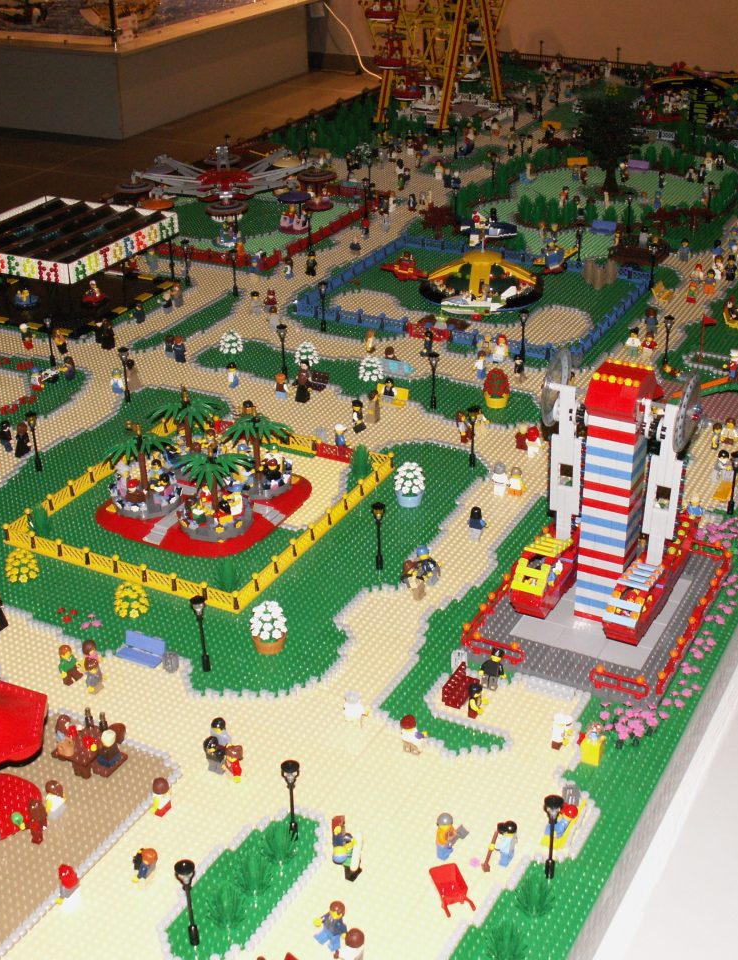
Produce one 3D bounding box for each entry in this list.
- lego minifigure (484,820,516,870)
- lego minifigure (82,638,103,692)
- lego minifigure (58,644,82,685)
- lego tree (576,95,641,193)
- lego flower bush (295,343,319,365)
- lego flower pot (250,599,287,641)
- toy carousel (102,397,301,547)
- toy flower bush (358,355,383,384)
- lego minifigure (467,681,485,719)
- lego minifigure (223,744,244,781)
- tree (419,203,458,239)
[{"bbox_3d":[0.108,0.300,1.063,0.028,0.043,0.025,13,32,25],"label":"lego minifigure"},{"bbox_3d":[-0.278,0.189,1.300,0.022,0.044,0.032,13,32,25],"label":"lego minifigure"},{"bbox_3d":[-0.298,0.185,1.292,0.018,0.042,0.024,13,32,25],"label":"lego minifigure"},{"bbox_3d":[0.511,-0.707,2.742,0.140,0.190,0.140,13,31,25],"label":"lego tree"},{"bbox_3d":[-0.094,-0.192,1.979,0.036,0.033,0.036,-1,29,1],"label":"lego flower bush"},{"bbox_3d":[-0.102,0.148,1.306,0.038,0.054,0.038,0,28,0],"label":"lego flower pot"},{"bbox_3d":[-0.206,-0.022,1.582,0.205,0.095,0.205,-1,28,0],"label":"toy carousel"},{"bbox_3d":[0.003,-0.171,1.950,0.038,0.036,0.038,-1,29,1],"label":"toy flower bush"},{"bbox_3d":[0.101,0.207,1.215,0.018,0.036,0.024,13,31,25],"label":"lego minifigure"},{"bbox_3d":[-0.122,0.254,1.164,0.023,0.036,0.017,13,32,25],"label":"lego minifigure"},{"bbox_3d":[0.134,-0.490,2.484,0.072,0.061,0.072,-1,28,0],"label":"tree"}]

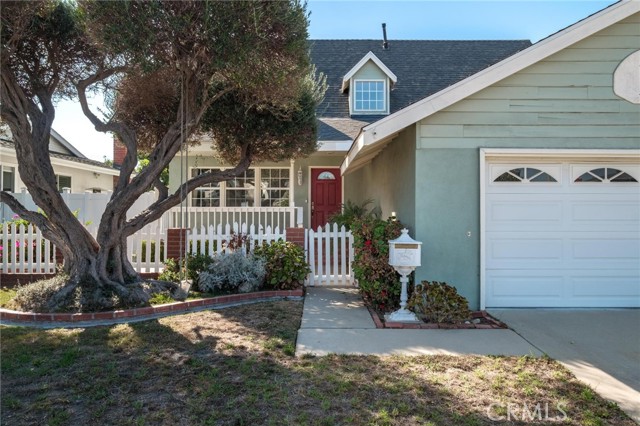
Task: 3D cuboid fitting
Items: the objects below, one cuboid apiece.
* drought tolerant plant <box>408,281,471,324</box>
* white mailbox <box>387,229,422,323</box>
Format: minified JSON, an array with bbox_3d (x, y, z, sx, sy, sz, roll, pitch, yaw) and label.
[{"bbox_3d":[1.540,1.110,5.720,0.800,0.490,0.680,0,0,0],"label":"drought tolerant plant"},{"bbox_3d":[1.070,0.762,5.580,0.400,1.140,0.320,0,0,5],"label":"white mailbox"}]

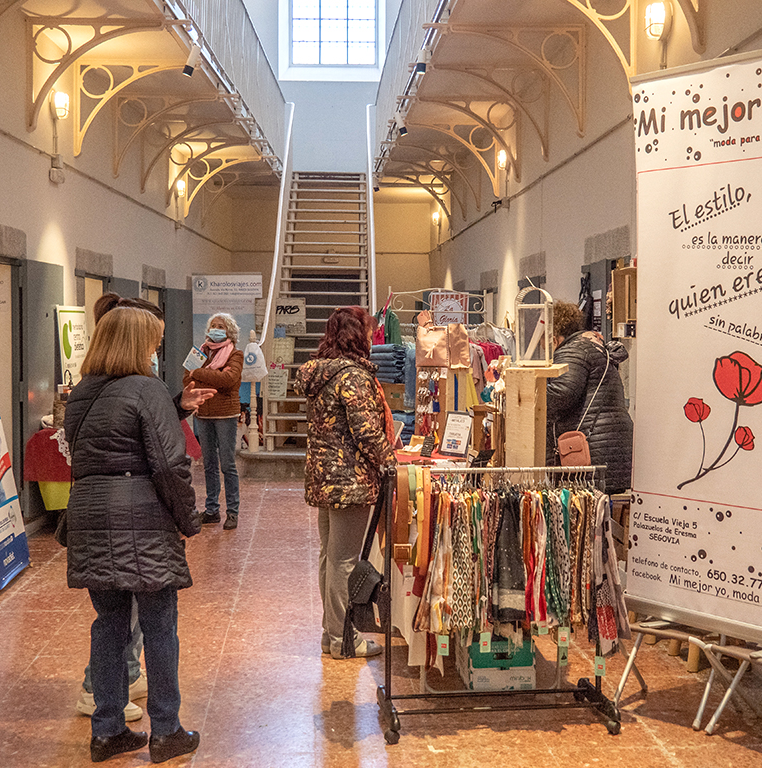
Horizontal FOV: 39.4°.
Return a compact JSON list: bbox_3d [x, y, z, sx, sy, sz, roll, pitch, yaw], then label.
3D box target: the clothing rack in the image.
[{"bbox_3d":[0.440,0.803,4.095,0.880,0.980,0.470,0,3,-6],"label":"clothing rack"}]

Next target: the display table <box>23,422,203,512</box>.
[{"bbox_3d":[-1.920,0.691,7.655,1.150,0.780,0.950,0,3,0],"label":"display table"}]

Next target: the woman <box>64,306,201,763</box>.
[{"bbox_3d":[-0.873,0.516,3.777,0.460,1.580,0.350,2,4,33],"label":"woman"}]

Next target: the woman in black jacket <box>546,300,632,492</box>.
[{"bbox_3d":[1.087,0.391,5.533,0.480,1.620,0.500,3,4,37],"label":"woman in black jacket"}]

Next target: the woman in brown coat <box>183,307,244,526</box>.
[{"bbox_3d":[-1.254,0.254,7.999,0.460,1.600,0.360,1,4,20],"label":"woman in brown coat"}]

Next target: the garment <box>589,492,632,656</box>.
[{"bbox_3d":[0.875,0.730,4.081,0.160,0.630,0.180,0,3,-6],"label":"garment"}]

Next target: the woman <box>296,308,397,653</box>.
[{"bbox_3d":[-0.166,0.444,4.875,0.380,1.595,0.460,-2,4,-28],"label":"woman"}]

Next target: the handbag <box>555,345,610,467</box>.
[{"bbox_3d":[0.998,0.107,5.316,0.260,0.620,0.170,1,4,14],"label":"handbag"}]

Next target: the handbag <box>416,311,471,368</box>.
[{"bbox_3d":[0.381,-0.271,6.495,0.330,0.350,0.160,0,3,3],"label":"handbag"}]

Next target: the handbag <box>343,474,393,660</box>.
[{"bbox_3d":[-0.051,0.693,4.068,0.180,0.690,0.150,2,4,30],"label":"handbag"}]

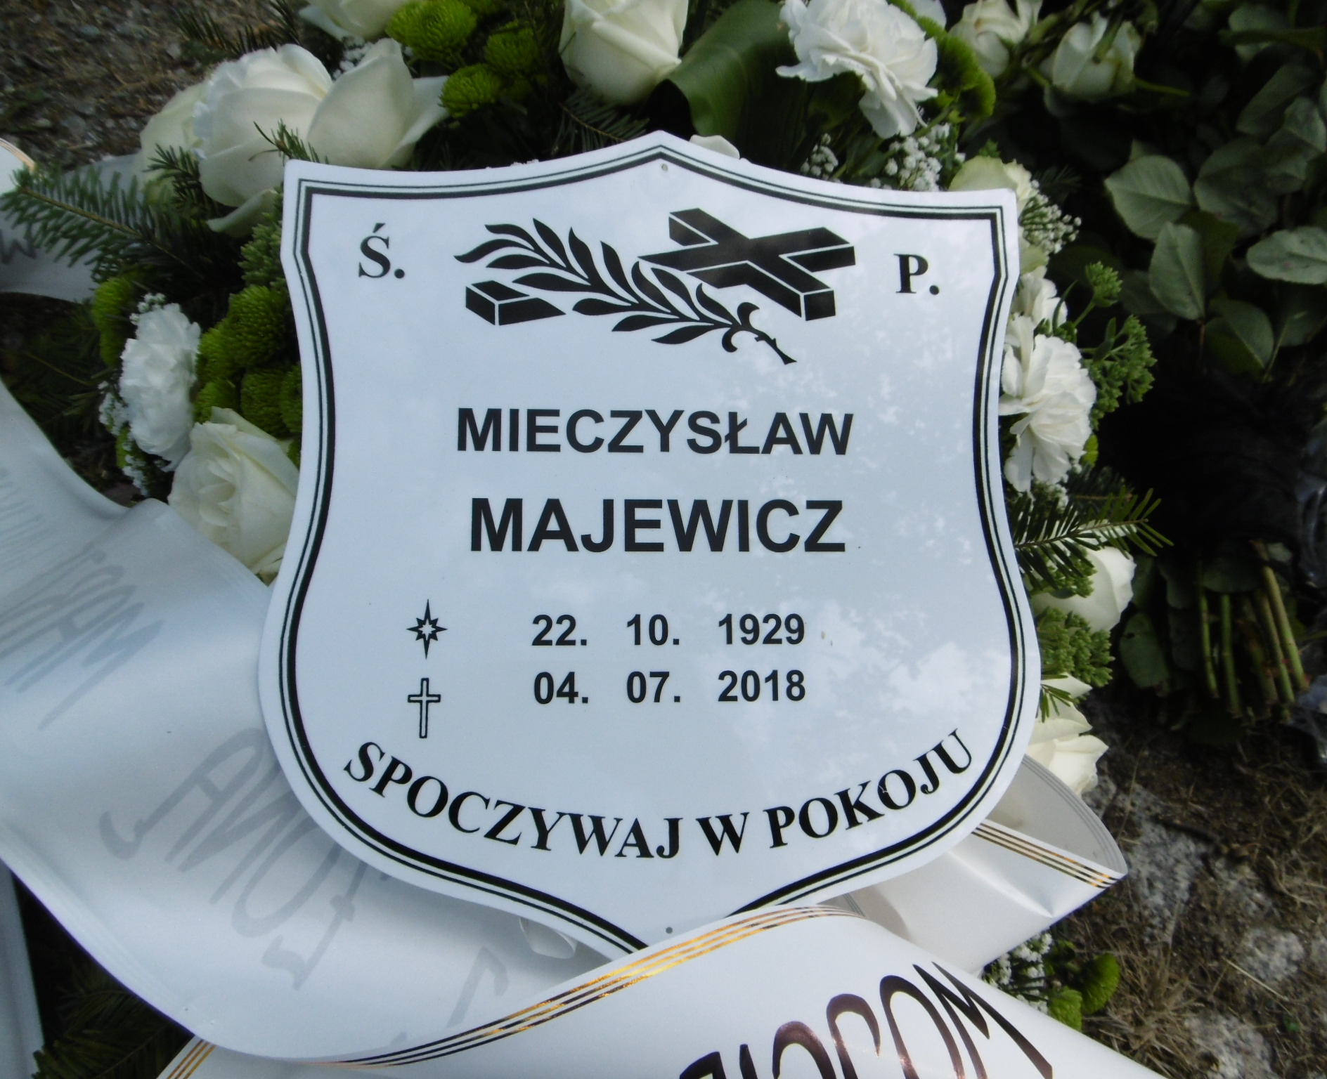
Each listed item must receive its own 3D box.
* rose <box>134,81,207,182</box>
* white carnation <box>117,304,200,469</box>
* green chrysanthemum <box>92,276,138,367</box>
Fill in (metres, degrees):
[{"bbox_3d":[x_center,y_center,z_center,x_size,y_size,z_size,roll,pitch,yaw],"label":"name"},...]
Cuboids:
[{"bbox_3d":[-0.230,-0.194,0.475,0.049,0.045,0.049,0,70,32],"label":"rose"},{"bbox_3d":[-0.202,-0.061,0.400,0.060,0.043,0.064,0,87,45],"label":"white carnation"},{"bbox_3d":[-0.253,-0.101,0.460,0.034,0.029,0.041,0,81,39],"label":"green chrysanthemum"}]

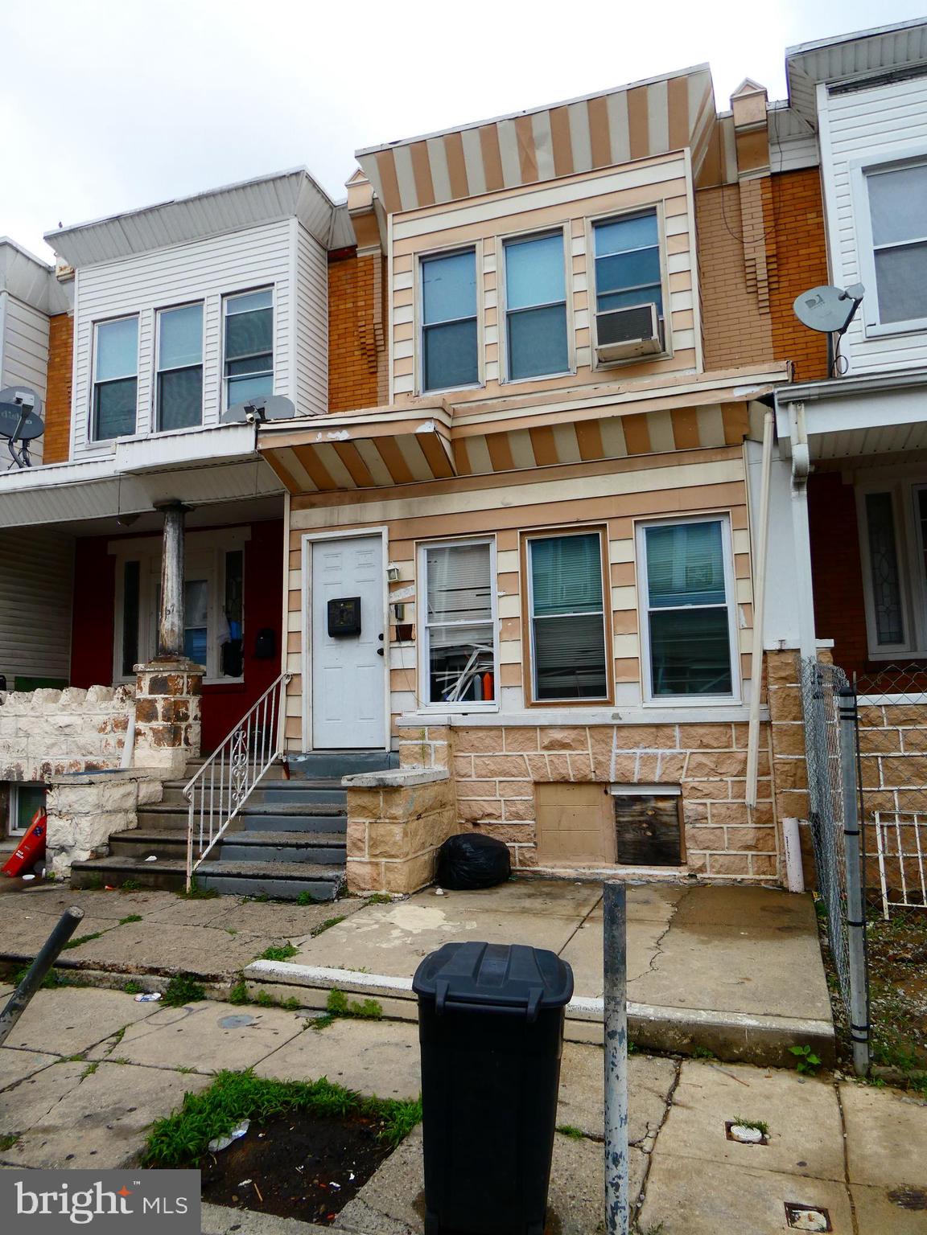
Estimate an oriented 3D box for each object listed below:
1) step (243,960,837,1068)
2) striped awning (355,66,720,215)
[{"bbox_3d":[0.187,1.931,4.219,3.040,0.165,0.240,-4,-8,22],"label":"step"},{"bbox_3d":[0.739,-5.056,9.482,3.920,0.690,0.750,-4,-8,19],"label":"striped awning"}]

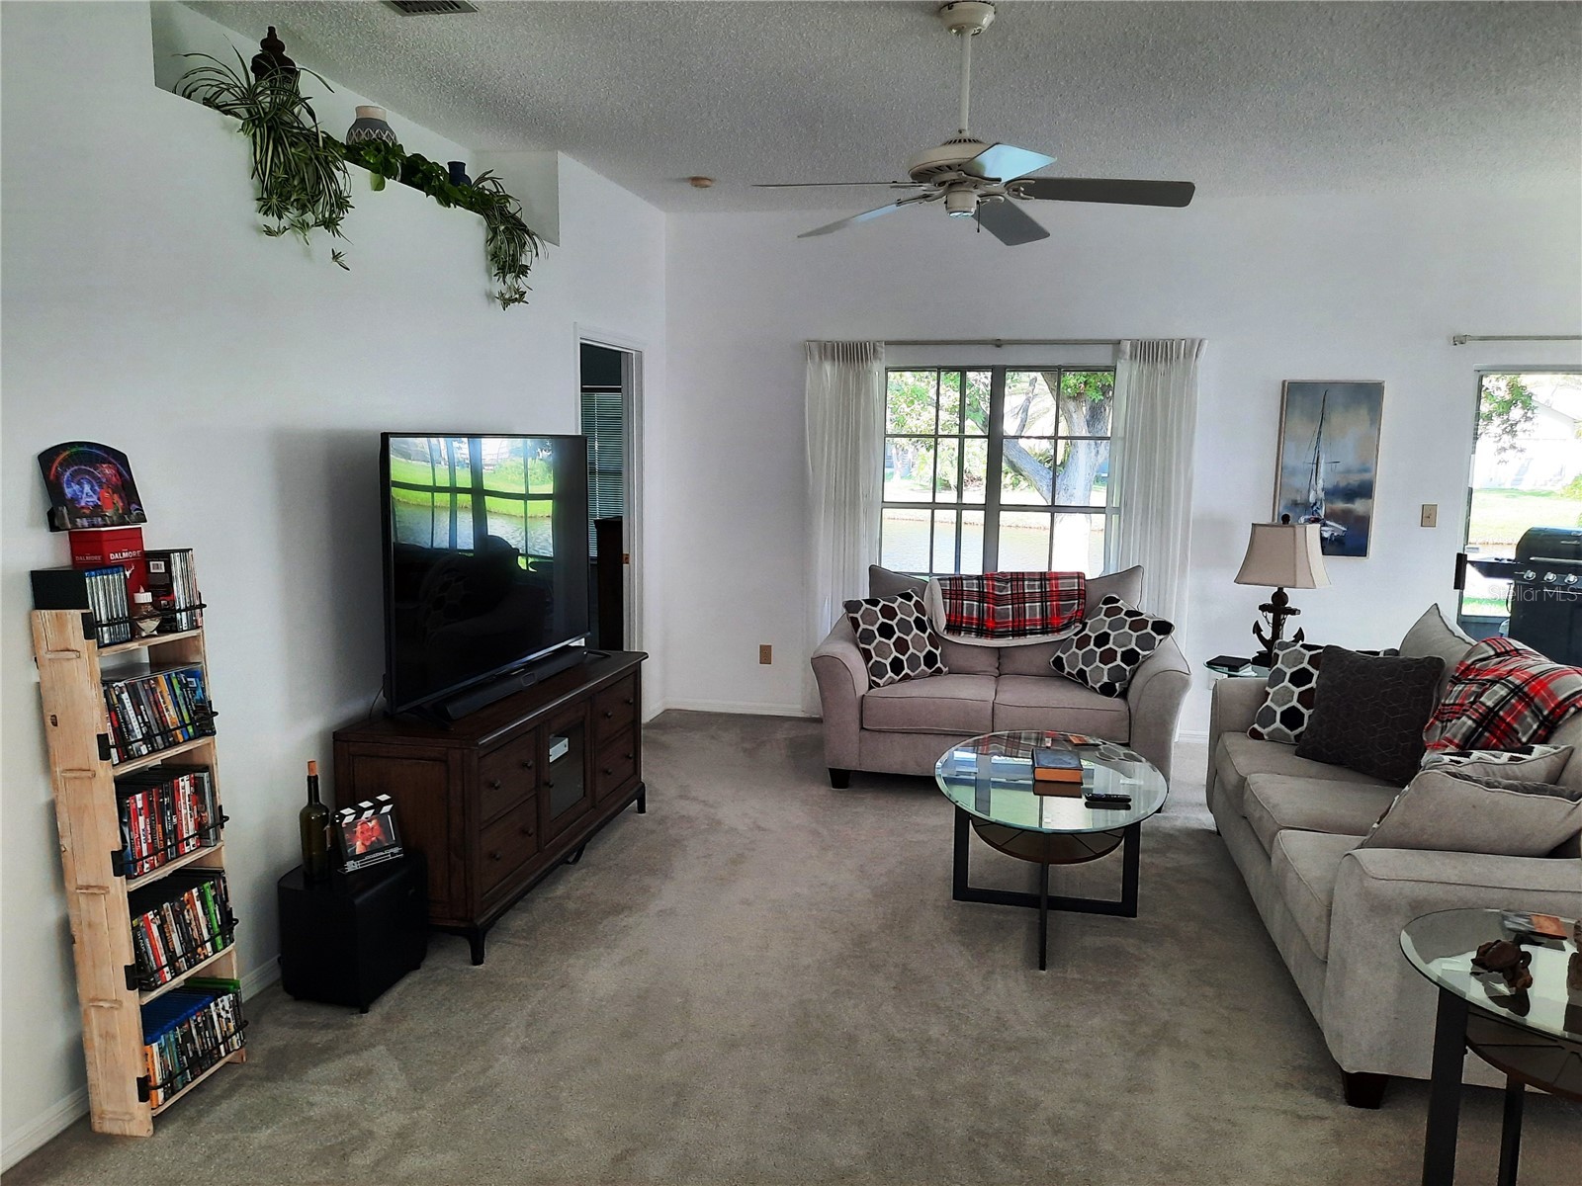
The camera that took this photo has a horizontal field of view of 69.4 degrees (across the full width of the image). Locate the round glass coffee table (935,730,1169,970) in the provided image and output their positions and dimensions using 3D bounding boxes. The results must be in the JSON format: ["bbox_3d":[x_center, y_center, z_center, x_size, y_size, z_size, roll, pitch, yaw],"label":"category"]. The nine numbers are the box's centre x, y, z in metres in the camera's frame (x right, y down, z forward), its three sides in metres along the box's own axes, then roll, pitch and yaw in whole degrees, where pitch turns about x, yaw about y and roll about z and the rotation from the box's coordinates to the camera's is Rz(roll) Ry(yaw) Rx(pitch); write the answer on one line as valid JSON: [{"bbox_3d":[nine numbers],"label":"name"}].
[{"bbox_3d":[0.873,0.849,3.908,0.755,0.475,1.210,3,8,12],"label":"round glass coffee table"}]

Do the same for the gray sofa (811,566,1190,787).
[{"bbox_3d":[0.999,0.396,5.480,1.640,0.970,0.960,2,8,11],"label":"gray sofa"}]

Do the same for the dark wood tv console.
[{"bbox_3d":[-1.022,0.691,4.239,0.490,0.672,1.510,2,8,12],"label":"dark wood tv console"}]

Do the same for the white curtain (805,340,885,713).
[{"bbox_3d":[0.283,-0.325,6.343,0.435,2.100,0.110,2,8,12],"label":"white curtain"}]

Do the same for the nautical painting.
[{"bbox_3d":[2.731,-0.627,5.817,0.465,0.885,0.040,2,8,12],"label":"nautical painting"}]

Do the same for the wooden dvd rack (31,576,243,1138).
[{"bbox_3d":[-1.521,0.616,2.707,0.155,1.220,0.330,-1,7,13],"label":"wooden dvd rack"}]

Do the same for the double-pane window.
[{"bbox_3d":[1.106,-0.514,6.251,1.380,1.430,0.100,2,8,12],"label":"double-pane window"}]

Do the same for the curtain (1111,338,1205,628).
[{"bbox_3d":[1.877,-0.257,5.992,0.430,2.100,0.110,2,8,12],"label":"curtain"}]

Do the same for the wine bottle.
[{"bbox_3d":[-1.327,0.637,3.209,0.080,0.340,0.080,3,8,12],"label":"wine bottle"}]

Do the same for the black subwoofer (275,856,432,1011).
[{"bbox_3d":[-1.259,0.960,3.307,0.265,0.335,0.340,3,8,14],"label":"black subwoofer"}]

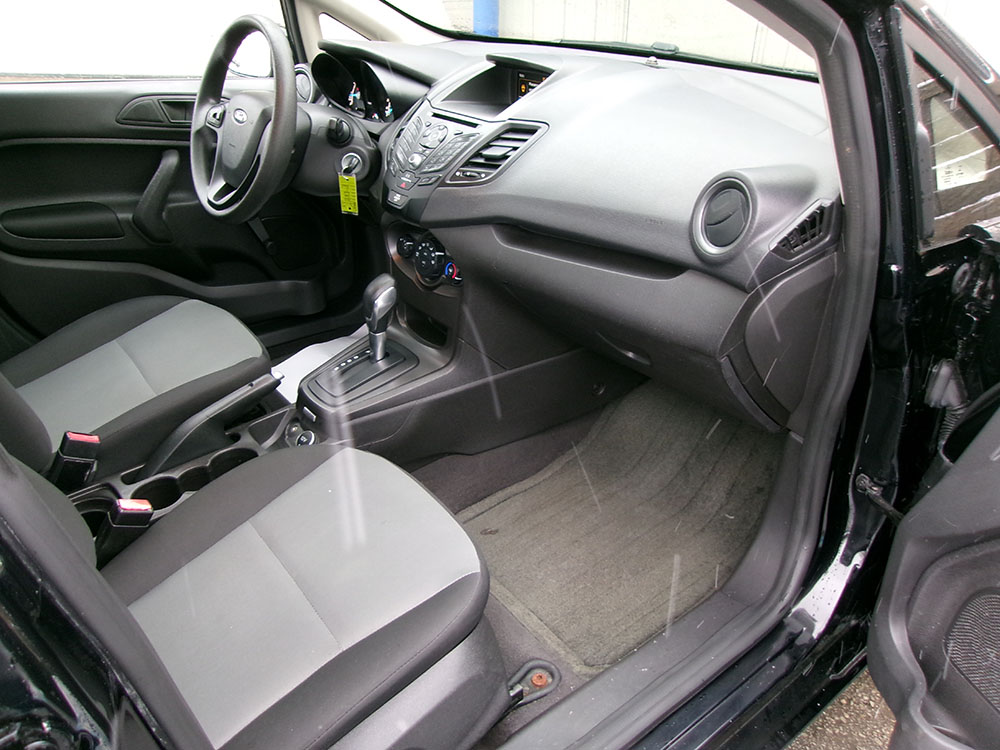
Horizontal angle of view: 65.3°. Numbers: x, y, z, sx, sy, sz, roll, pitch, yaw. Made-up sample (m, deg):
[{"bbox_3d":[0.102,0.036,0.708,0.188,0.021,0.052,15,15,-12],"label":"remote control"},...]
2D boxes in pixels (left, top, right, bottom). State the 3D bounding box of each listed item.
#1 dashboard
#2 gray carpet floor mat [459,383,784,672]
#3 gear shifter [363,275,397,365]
[{"bbox_3d":[0.029,-0.330,1.339,0.480,0.450,1.340,-18,34,-33],"label":"dashboard"},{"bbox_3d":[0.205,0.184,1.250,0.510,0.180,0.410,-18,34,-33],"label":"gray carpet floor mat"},{"bbox_3d":[-0.194,-0.093,1.280,0.056,0.148,0.046,-18,34,-33],"label":"gear shifter"}]

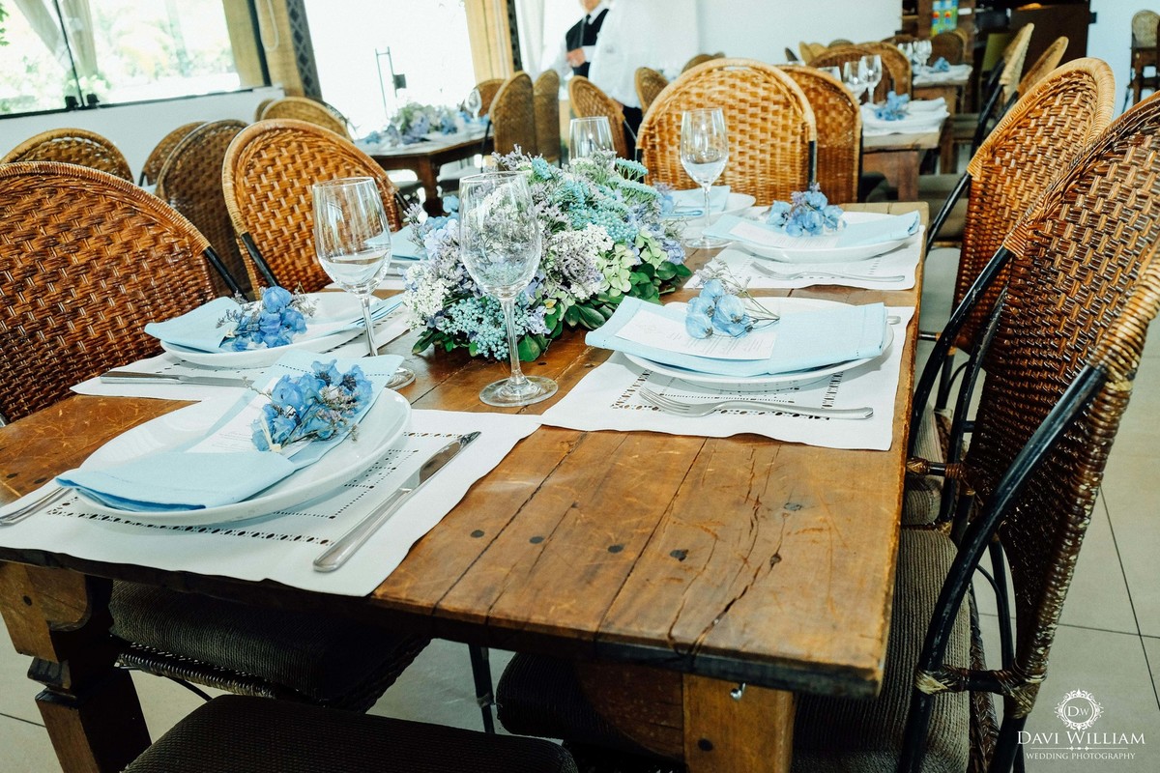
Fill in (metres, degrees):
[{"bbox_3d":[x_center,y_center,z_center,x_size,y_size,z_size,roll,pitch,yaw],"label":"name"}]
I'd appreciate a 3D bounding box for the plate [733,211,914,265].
[{"bbox_3d":[0.380,-0.231,1.355,0.282,0.030,0.282,2,22,22],"label":"plate"}]

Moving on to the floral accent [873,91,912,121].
[{"bbox_3d":[0.975,-0.875,2.720,0.120,0.070,0.100,3,22,22],"label":"floral accent"}]

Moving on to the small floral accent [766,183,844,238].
[{"bbox_3d":[0.361,-0.280,1.389,0.115,0.065,0.095,4,23,21],"label":"small floral accent"}]

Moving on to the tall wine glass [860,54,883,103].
[{"bbox_3d":[1.082,-1.121,3.236,0.078,0.205,0.078,3,22,22],"label":"tall wine glass"}]

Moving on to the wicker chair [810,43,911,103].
[{"bbox_3d":[1.284,-1.106,4.170,0.460,1.000,0.560,3,22,22],"label":"wicker chair"}]

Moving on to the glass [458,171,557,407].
[{"bbox_3d":[-0.069,-0.090,0.813,0.077,0.205,0.077,-5,20,2],"label":"glass"}]

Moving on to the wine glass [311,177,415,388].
[{"bbox_3d":[-0.239,-0.111,0.944,0.081,0.217,0.081,2,22,22],"label":"wine glass"}]

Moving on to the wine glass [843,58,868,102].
[{"bbox_3d":[0.928,-0.984,2.936,0.078,0.205,0.078,3,22,22],"label":"wine glass"}]

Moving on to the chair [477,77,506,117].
[{"bbox_3d":[-0.546,-1.348,5.396,0.440,1.030,0.580,1,21,19],"label":"chair"}]

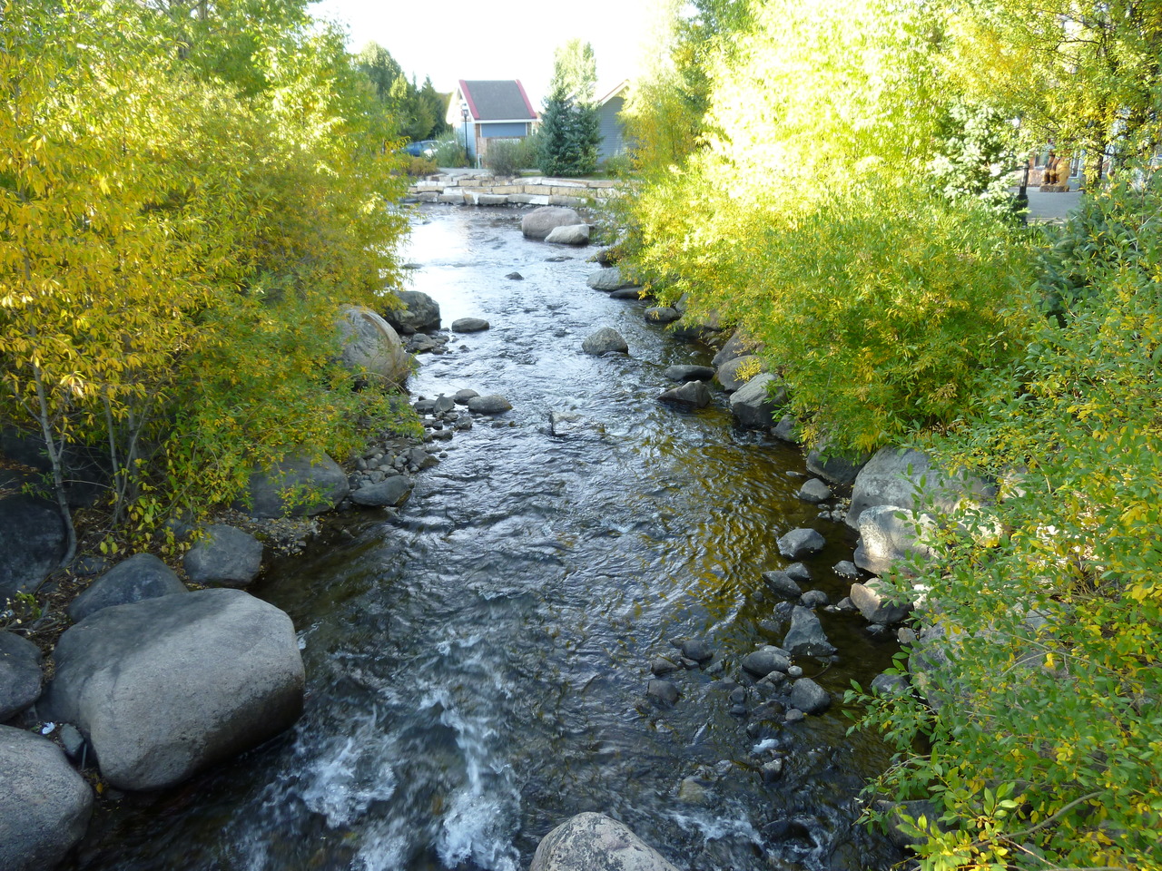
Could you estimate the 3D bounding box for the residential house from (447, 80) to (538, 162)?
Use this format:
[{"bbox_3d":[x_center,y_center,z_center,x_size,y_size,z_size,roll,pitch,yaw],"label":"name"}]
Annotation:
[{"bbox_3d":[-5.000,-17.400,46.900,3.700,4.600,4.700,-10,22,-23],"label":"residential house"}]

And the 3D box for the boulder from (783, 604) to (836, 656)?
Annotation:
[{"bbox_3d":[1.819,1.550,6.672,0.379,0.324,0.398,-1,20,0],"label":"boulder"}]

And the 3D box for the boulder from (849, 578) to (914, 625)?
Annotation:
[{"bbox_3d":[2.539,1.400,7.087,0.502,0.316,0.377,7,21,19],"label":"boulder"}]

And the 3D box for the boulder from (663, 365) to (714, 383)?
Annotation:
[{"bbox_3d":[1.804,-1.036,13.965,0.869,0.215,0.521,2,20,5],"label":"boulder"}]

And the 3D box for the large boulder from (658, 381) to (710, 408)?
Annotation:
[{"bbox_3d":[1.544,-0.614,12.587,0.782,0.380,0.508,5,20,14],"label":"large boulder"}]

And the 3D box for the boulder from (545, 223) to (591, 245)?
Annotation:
[{"bbox_3d":[-0.467,-7.113,29.825,1.610,0.724,1.207,-1,20,0],"label":"boulder"}]

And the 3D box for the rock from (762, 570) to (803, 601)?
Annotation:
[{"bbox_3d":[1.778,1.323,7.412,0.360,0.214,0.180,14,25,35],"label":"rock"}]

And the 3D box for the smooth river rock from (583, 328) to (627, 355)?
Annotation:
[{"bbox_3d":[0.450,-1.729,15.431,0.850,0.498,0.680,0,20,0],"label":"smooth river rock"}]

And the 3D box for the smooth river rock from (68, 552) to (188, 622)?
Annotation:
[{"bbox_3d":[-3.559,1.244,6.628,0.829,0.568,0.664,-3,20,-9],"label":"smooth river rock"}]

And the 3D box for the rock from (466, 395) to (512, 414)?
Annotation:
[{"bbox_3d":[-1.251,-0.432,11.566,0.610,0.247,0.397,-1,20,0],"label":"rock"}]

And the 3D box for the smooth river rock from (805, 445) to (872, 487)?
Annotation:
[{"bbox_3d":[2.985,0.330,9.788,0.670,0.475,0.637,-1,20,0],"label":"smooth river rock"}]

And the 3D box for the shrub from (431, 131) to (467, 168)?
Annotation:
[{"bbox_3d":[-8.336,-18.086,53.008,2.218,2.168,1.996,0,20,0],"label":"shrub"}]

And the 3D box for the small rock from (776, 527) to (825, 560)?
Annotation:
[{"bbox_3d":[1.994,0.984,7.623,0.421,0.242,0.337,-1,20,0],"label":"small rock"}]

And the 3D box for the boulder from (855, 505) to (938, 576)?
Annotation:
[{"bbox_3d":[2.790,0.918,7.377,0.738,0.583,0.628,-1,20,0],"label":"boulder"}]

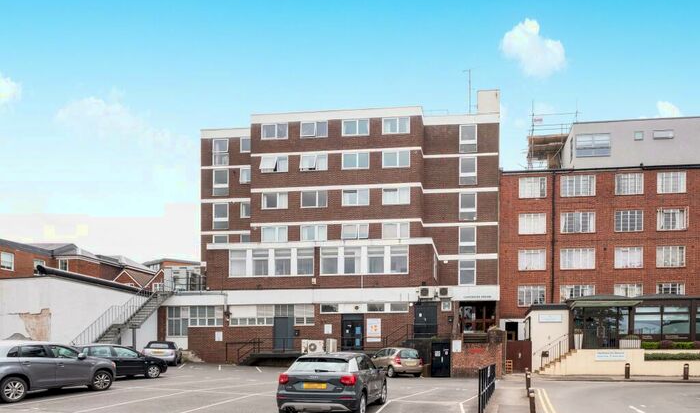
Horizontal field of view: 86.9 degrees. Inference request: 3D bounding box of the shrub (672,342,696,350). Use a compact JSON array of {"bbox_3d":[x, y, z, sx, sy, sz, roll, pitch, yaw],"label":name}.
[{"bbox_3d":[20.884,8.652,23.000,1.350,0.500,0.700,0,-6,4],"label":"shrub"}]

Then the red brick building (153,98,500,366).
[{"bbox_3d":[-0.800,0.700,30.000,22.800,19.300,13.500,0,-6,4],"label":"red brick building"}]

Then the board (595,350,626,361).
[{"bbox_3d":[15.546,8.871,22.000,1.870,0.700,0.060,0,-6,4],"label":"board"}]

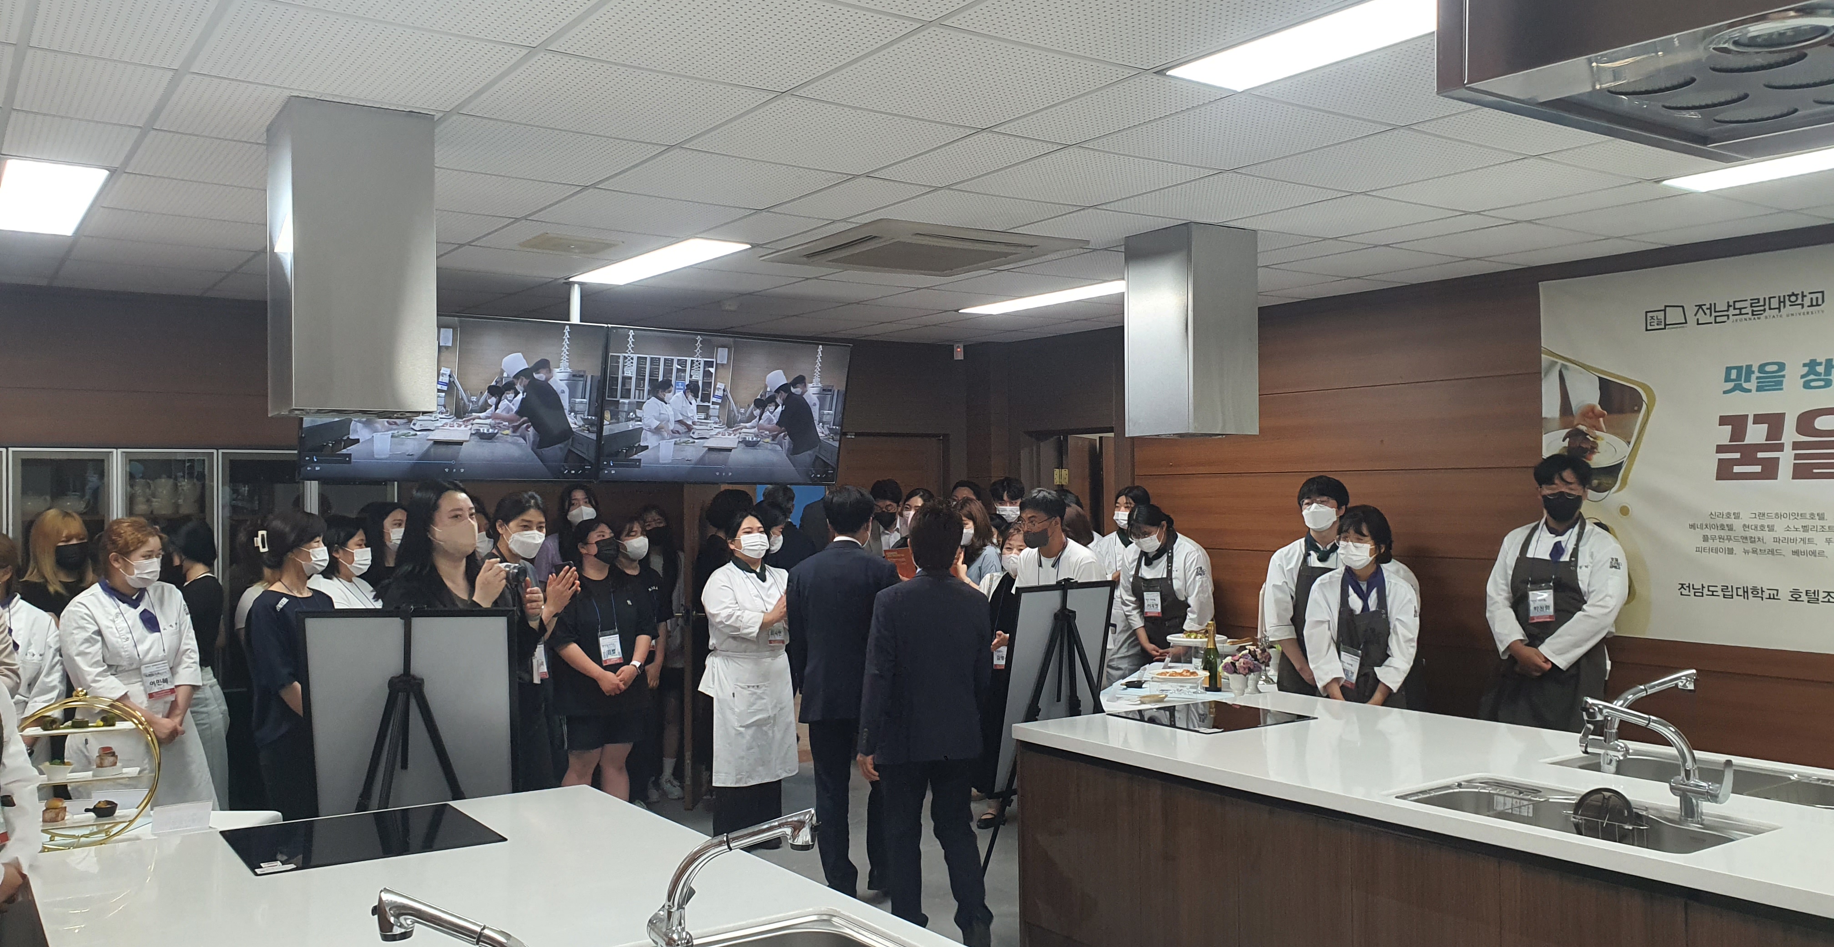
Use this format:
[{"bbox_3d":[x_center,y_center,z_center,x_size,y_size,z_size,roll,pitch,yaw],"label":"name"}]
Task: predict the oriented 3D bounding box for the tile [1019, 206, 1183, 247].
[{"bbox_3d":[0.656,-0.909,5.082,0.595,0.018,0.595,0,-1,-35],"label":"tile"}]

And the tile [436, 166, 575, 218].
[{"bbox_3d":[-1.432,-0.890,4.350,0.600,0.020,0.600,0,0,-36],"label":"tile"}]

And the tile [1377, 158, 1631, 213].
[{"bbox_3d":[1.900,-0.938,4.510,0.600,0.020,0.600,0,0,-36],"label":"tile"}]

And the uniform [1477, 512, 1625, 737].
[{"bbox_3d":[2.475,0.894,5.315,0.550,1.750,0.350,-1,-1,38],"label":"uniform"}]

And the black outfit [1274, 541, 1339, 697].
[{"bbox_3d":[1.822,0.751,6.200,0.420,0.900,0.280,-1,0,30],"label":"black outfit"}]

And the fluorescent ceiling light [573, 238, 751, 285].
[{"bbox_3d":[-1.096,-0.891,5.769,0.285,0.050,1.210,0,-1,-36],"label":"fluorescent ceiling light"}]

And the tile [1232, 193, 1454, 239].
[{"bbox_3d":[1.517,-0.916,4.890,0.590,0.020,0.590,0,-1,-35],"label":"tile"}]

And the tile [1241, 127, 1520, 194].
[{"bbox_3d":[1.384,-0.933,4.145,0.600,0.020,0.600,0,0,-36],"label":"tile"}]

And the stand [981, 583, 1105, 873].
[{"bbox_3d":[0.702,1.115,6.000,0.700,1.330,0.660,0,-1,-38],"label":"stand"}]

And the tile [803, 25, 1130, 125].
[{"bbox_3d":[0.105,-0.920,3.216,0.595,0.018,0.595,0,-1,-35],"label":"tile"}]

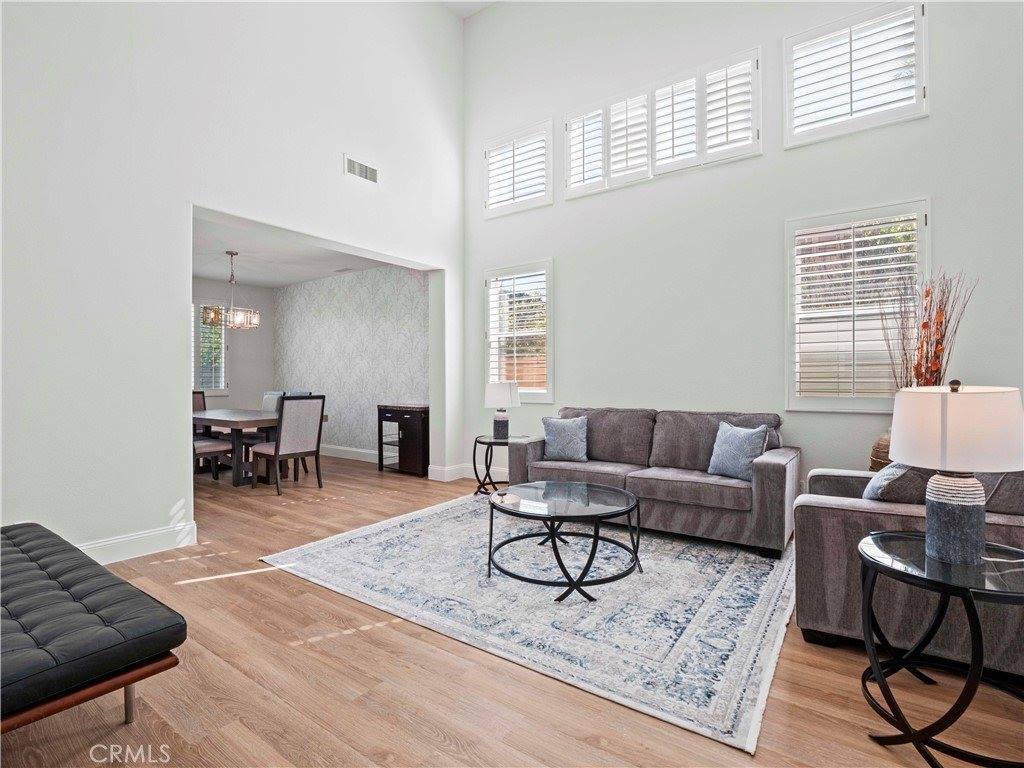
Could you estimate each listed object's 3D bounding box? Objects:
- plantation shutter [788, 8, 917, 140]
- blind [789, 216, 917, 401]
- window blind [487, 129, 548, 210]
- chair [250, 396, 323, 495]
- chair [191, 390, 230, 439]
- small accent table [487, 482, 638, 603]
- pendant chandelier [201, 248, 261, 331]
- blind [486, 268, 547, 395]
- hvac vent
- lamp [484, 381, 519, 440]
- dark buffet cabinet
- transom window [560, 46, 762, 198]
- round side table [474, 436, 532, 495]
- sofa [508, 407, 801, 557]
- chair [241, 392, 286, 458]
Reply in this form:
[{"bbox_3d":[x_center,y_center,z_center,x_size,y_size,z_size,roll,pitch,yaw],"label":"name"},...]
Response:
[{"bbox_3d":[2.617,-2.387,3.655,0.807,0.744,0.080,0,1,34],"label":"plantation shutter"},{"bbox_3d":[2.575,-0.553,3.591,0.768,1.344,0.060,0,1,35],"label":"blind"},{"bbox_3d":[0.051,-2.367,5.330,0.828,0.696,0.060,0,1,35],"label":"window blind"},{"bbox_3d":[-2.530,0.655,5.346,0.653,1.032,0.508,0,1,37],"label":"chair"},{"bbox_3d":[-4.676,0.647,6.979,0.653,1.032,0.508,0,1,34],"label":"chair"},{"bbox_3d":[0.332,0.954,3.042,0.939,0.460,0.939,0,0,0],"label":"small accent table"},{"bbox_3d":[-3.435,-1.140,5.813,0.684,0.948,0.684,0,1,35],"label":"pendant chandelier"},{"bbox_3d":[0.054,-0.573,5.344,0.834,1.332,0.060,0,1,35],"label":"blind"},{"bbox_3d":[-1.440,-2.045,4.561,0.030,0.186,0.414,0,1,35],"label":"hvac vent"},{"bbox_3d":[-0.097,0.269,4.970,0.378,0.614,0.378,0,0,0],"label":"lamp"},{"bbox_3d":[-1.367,0.730,6.251,0.817,0.863,0.381,0,1,34],"label":"dark buffet cabinet"},{"bbox_3d":[1.317,-2.357,4.444,1.832,0.906,0.090,0,1,35],"label":"transom window"},{"bbox_3d":[-0.085,0.872,4.953,0.581,0.593,0.581,0,1,34],"label":"round side table"},{"bbox_3d":[1.124,0.700,4.073,2.242,0.930,0.870,0,1,35],"label":"sofa"},{"bbox_3d":[-3.564,0.648,6.475,0.508,1.032,0.653,0,1,34],"label":"chair"}]

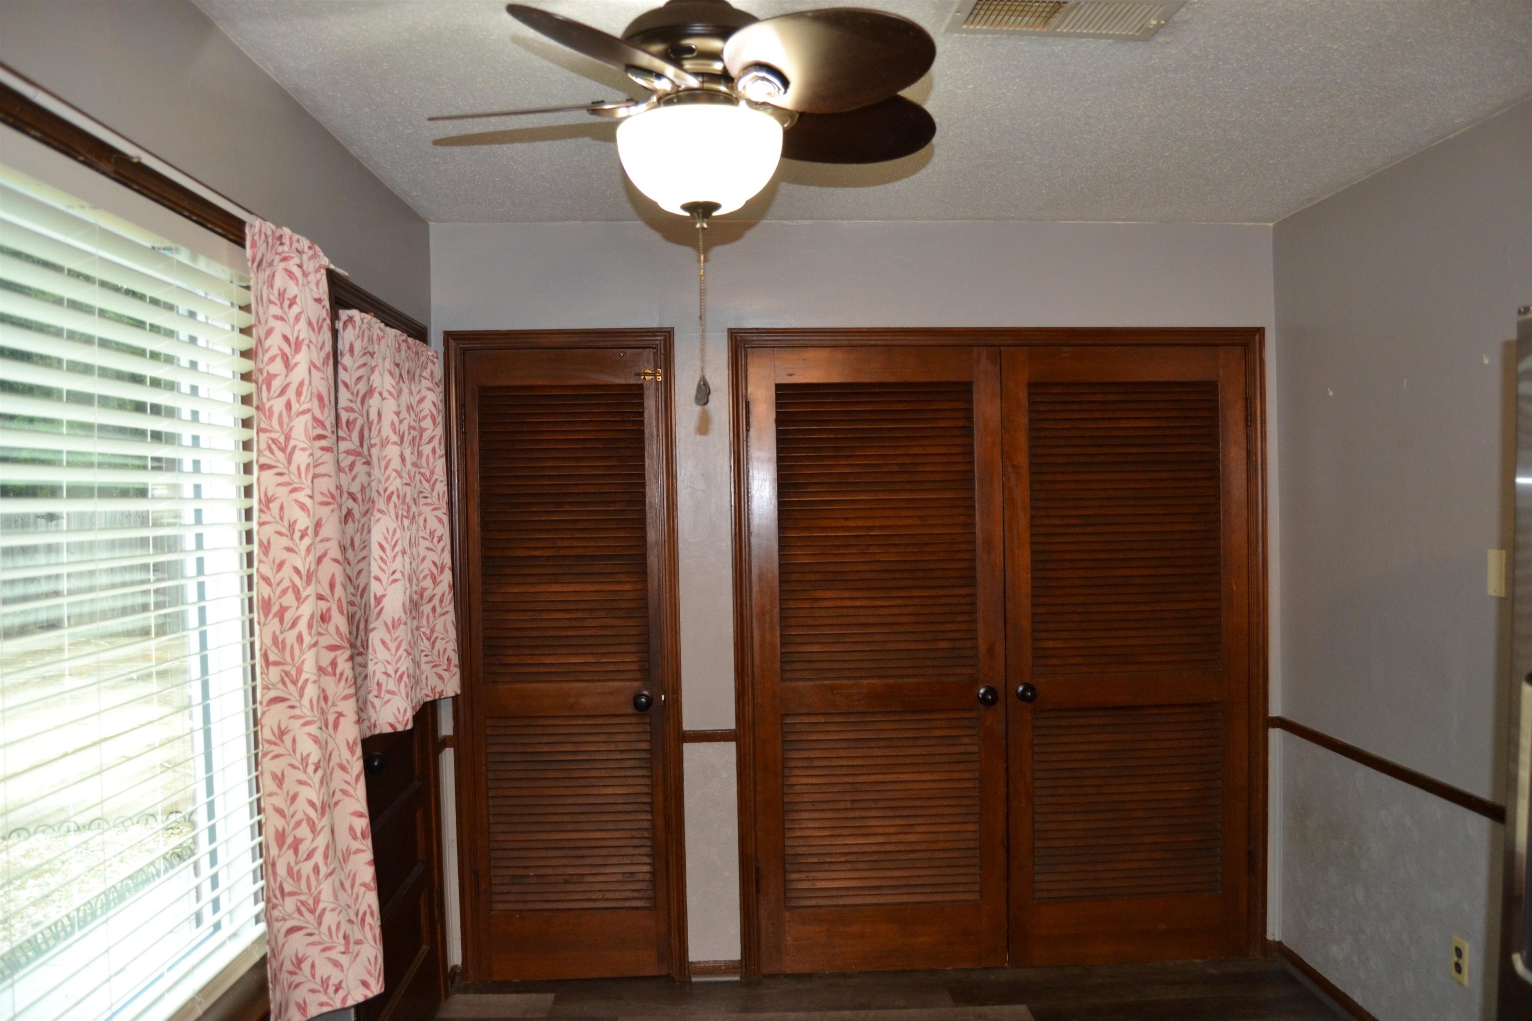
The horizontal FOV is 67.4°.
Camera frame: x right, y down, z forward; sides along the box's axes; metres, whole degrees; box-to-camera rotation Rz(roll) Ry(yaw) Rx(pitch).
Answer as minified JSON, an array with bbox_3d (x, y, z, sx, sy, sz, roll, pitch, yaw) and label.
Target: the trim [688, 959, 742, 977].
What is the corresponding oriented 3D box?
[{"bbox_3d":[-0.164,1.475,3.703,0.175,0.052,0.016,-1,1,-3],"label":"trim"}]

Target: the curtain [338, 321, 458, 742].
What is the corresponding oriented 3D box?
[{"bbox_3d":[-0.945,0.046,3.025,0.090,1.020,0.860,-1,1,-3],"label":"curtain"}]

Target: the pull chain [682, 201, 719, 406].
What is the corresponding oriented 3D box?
[{"bbox_3d":[-0.104,-0.332,1.850,0.055,0.328,0.050,-1,1,-3],"label":"pull chain"}]

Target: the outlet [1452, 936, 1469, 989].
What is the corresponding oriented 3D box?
[{"bbox_3d":[1.745,1.135,2.889,0.010,0.115,0.070,-1,1,-3],"label":"outlet"}]

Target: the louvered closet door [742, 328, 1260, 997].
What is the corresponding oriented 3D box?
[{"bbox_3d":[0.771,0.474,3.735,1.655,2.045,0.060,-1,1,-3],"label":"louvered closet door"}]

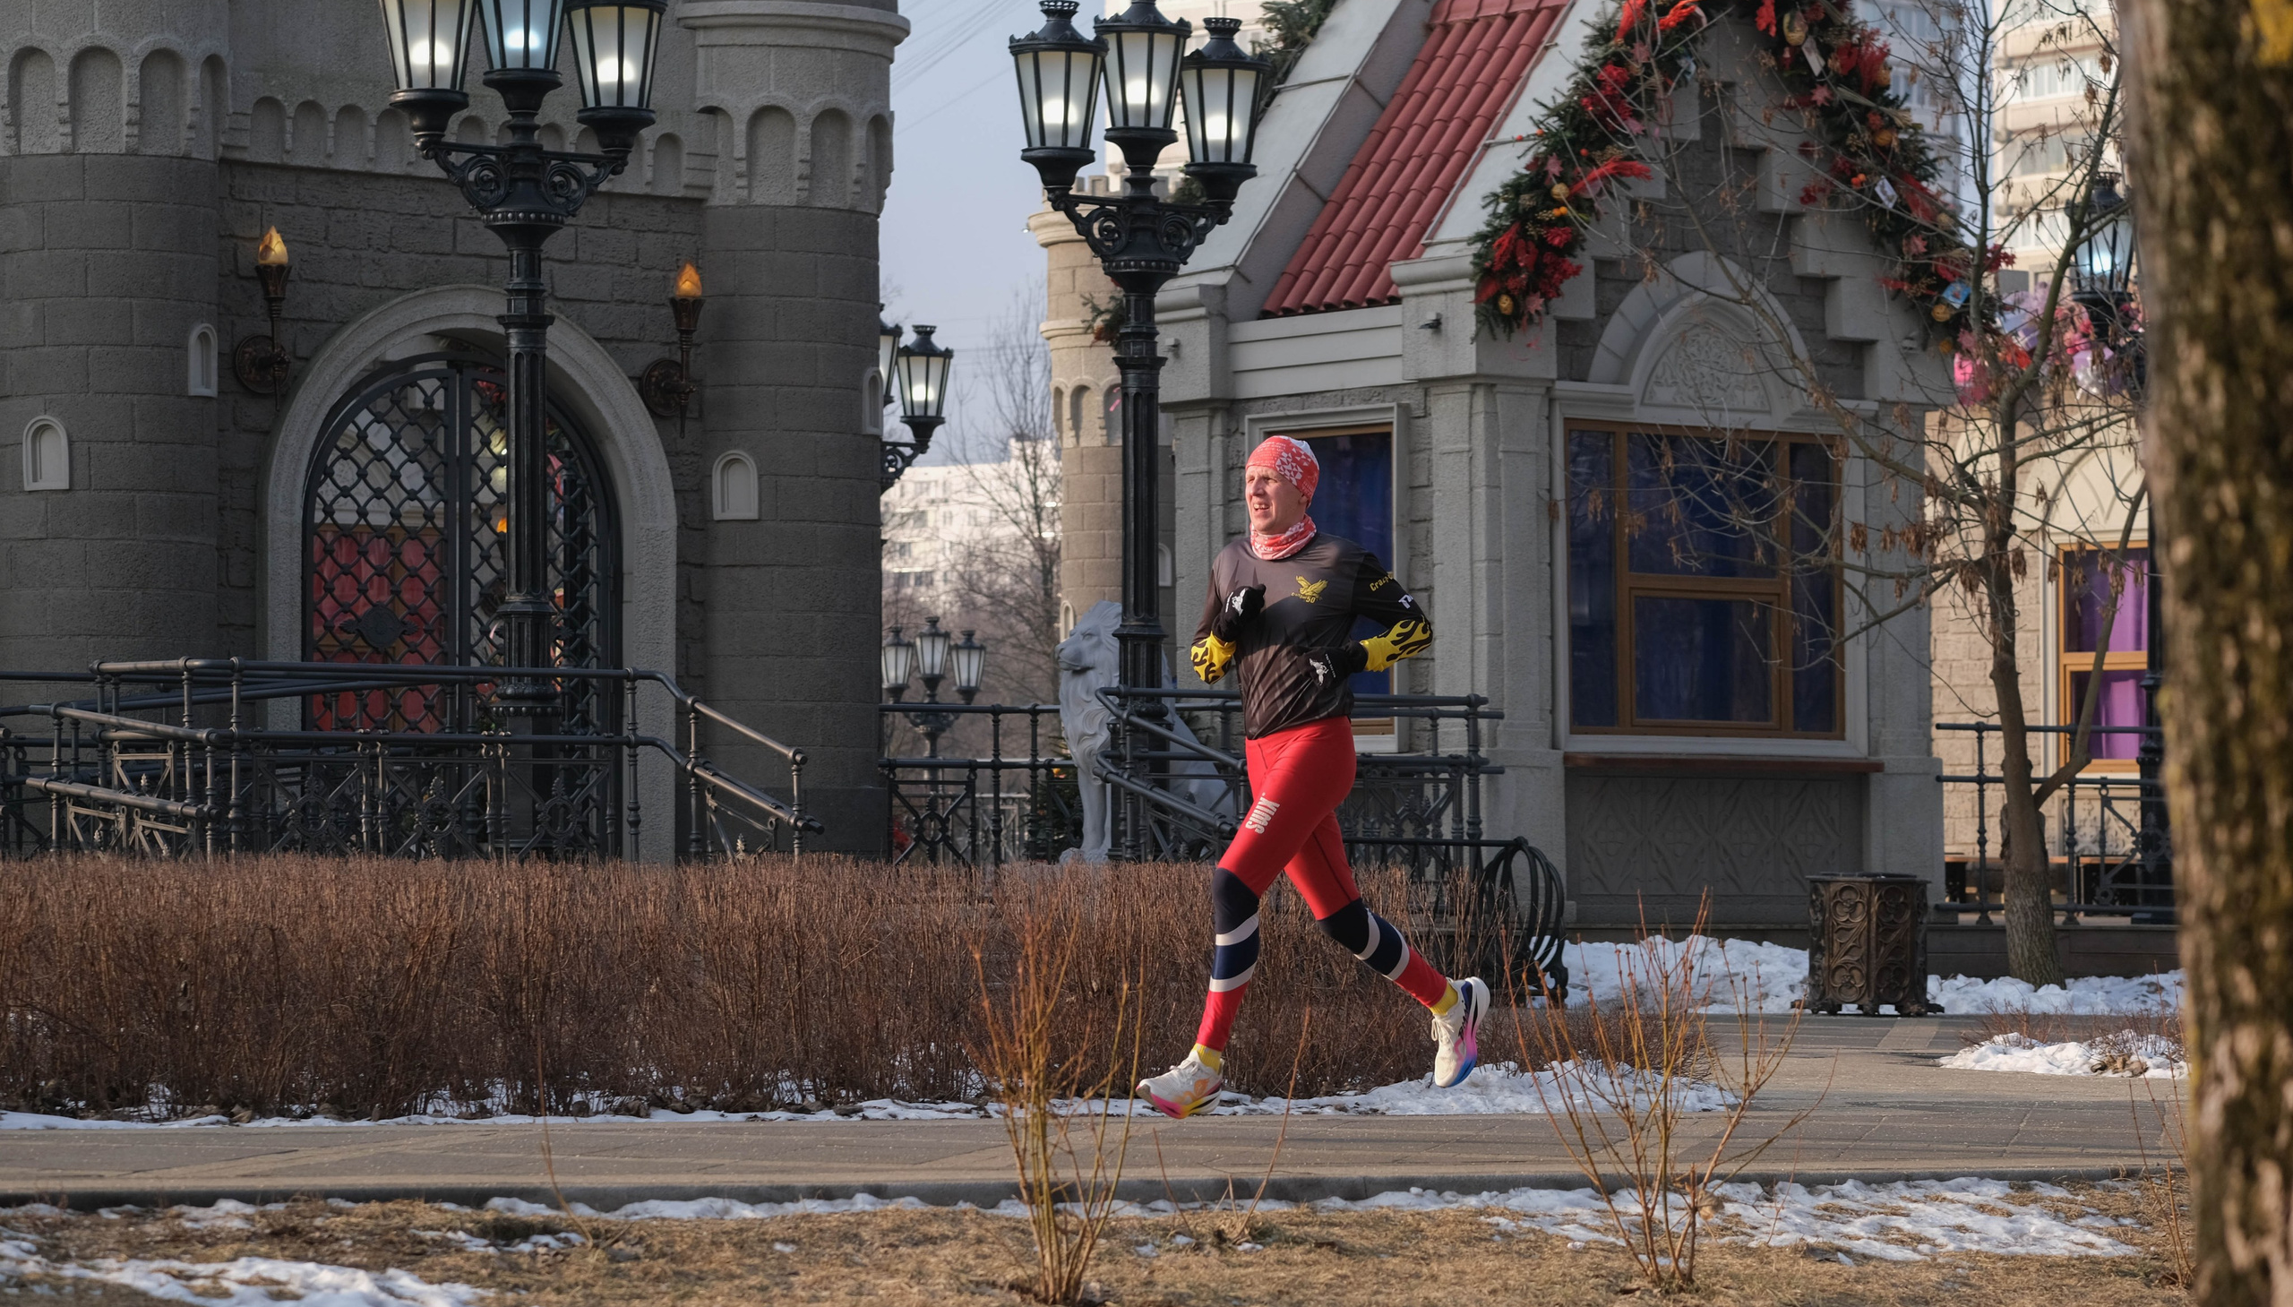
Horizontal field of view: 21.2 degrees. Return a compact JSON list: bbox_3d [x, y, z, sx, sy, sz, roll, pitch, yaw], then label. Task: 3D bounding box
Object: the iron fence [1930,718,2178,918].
[{"bbox_3d":[4.531,0.830,30.000,1.600,0.970,0.120,1,-3,-33],"label":"iron fence"}]

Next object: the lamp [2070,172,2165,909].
[{"bbox_3d":[5.006,-0.575,30.000,1.250,3.720,0.420,2,-3,-37],"label":"lamp"}]

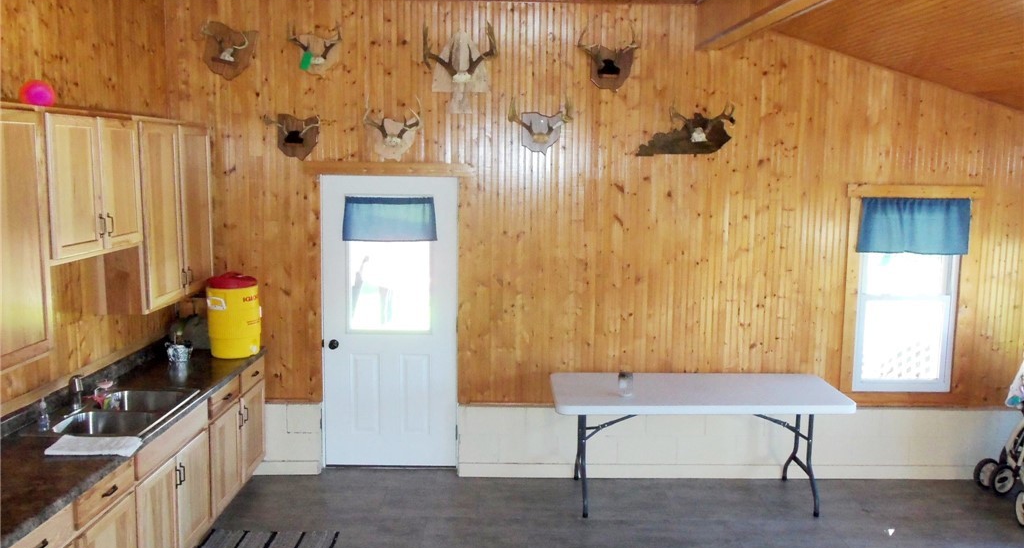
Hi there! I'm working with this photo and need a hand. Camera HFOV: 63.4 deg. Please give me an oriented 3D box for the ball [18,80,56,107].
[{"bbox_3d":[-2.109,-0.778,3.682,0.146,0.146,0.146,0,8,0],"label":"ball"}]

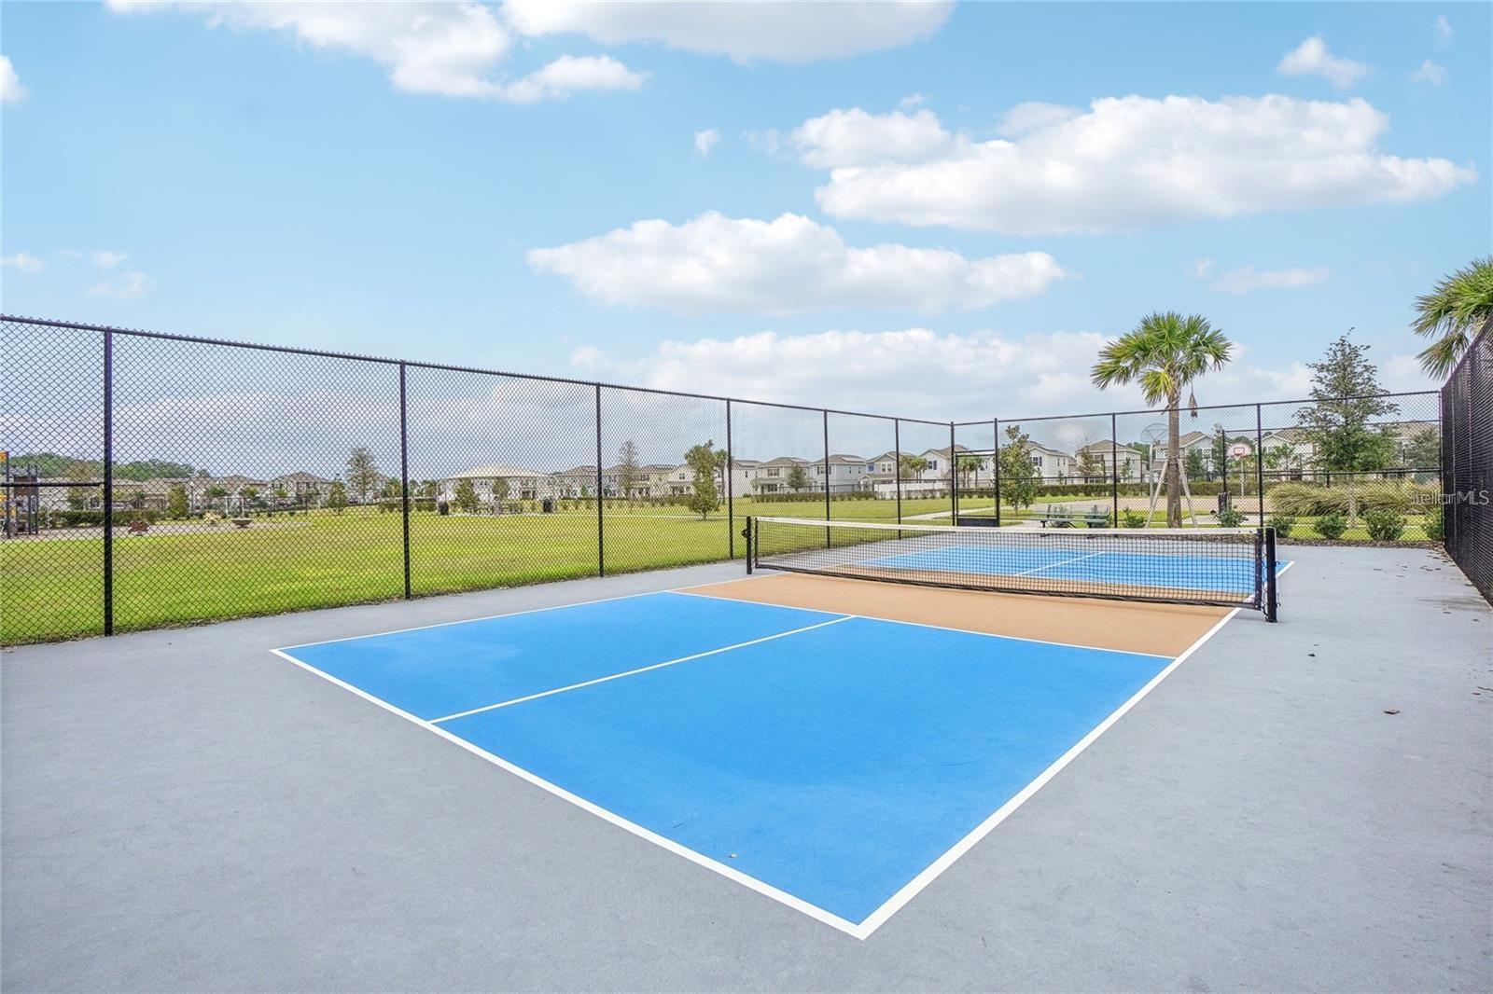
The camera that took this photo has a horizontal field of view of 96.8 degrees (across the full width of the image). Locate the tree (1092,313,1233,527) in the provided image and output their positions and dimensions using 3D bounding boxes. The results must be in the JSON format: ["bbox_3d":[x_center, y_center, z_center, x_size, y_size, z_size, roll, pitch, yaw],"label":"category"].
[{"bbox_3d":[11.800,-2.100,18.800,3.500,6.200,3.500,-1,1,32],"label":"tree"}]

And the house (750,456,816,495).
[{"bbox_3d":[7.800,-3.750,125.000,7.800,7.700,13.000,0,1,41],"label":"house"}]

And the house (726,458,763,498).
[{"bbox_3d":[-1.300,-3.800,136.000,7.500,7.700,14.000,0,1,42],"label":"house"}]

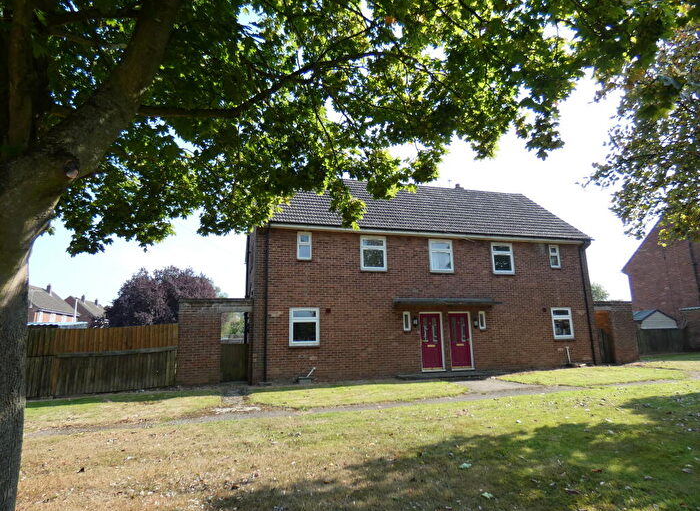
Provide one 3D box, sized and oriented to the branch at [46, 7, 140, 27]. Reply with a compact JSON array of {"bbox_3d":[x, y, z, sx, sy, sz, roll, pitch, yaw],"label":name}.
[{"bbox_3d":[-2.004,-1.849,3.150,0.803,0.099,0.080,-2,-11,7],"label":"branch"}]

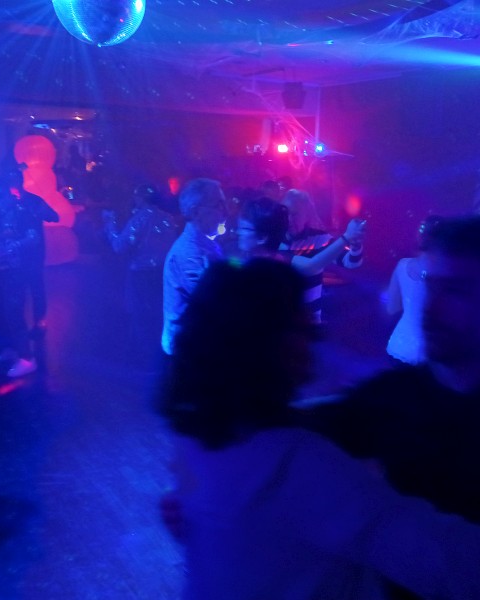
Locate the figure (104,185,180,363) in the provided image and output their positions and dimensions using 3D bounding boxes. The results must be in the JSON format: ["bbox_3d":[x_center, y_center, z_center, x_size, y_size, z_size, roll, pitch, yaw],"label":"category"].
[{"bbox_3d":[-0.960,-0.260,6.160,0.580,1.710,0.500,-10,15,-41],"label":"figure"}]

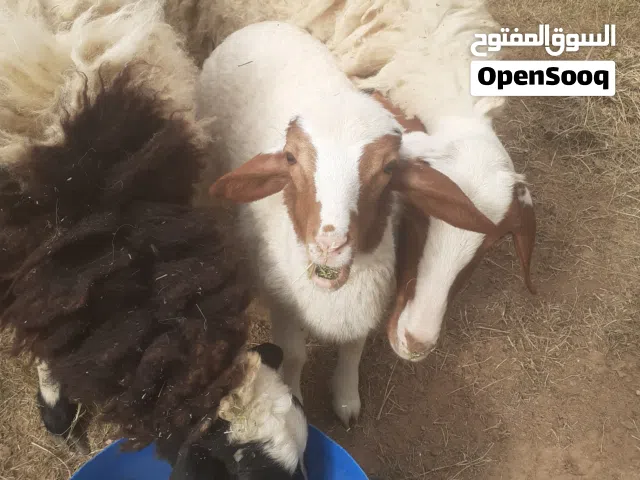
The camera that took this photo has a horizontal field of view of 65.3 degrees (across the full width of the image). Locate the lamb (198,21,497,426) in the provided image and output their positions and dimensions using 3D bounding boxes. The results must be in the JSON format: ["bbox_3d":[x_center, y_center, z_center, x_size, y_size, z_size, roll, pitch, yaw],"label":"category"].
[{"bbox_3d":[-0.036,-0.074,0.954,0.310,0.660,0.750,-10,47,-10],"label":"lamb"}]

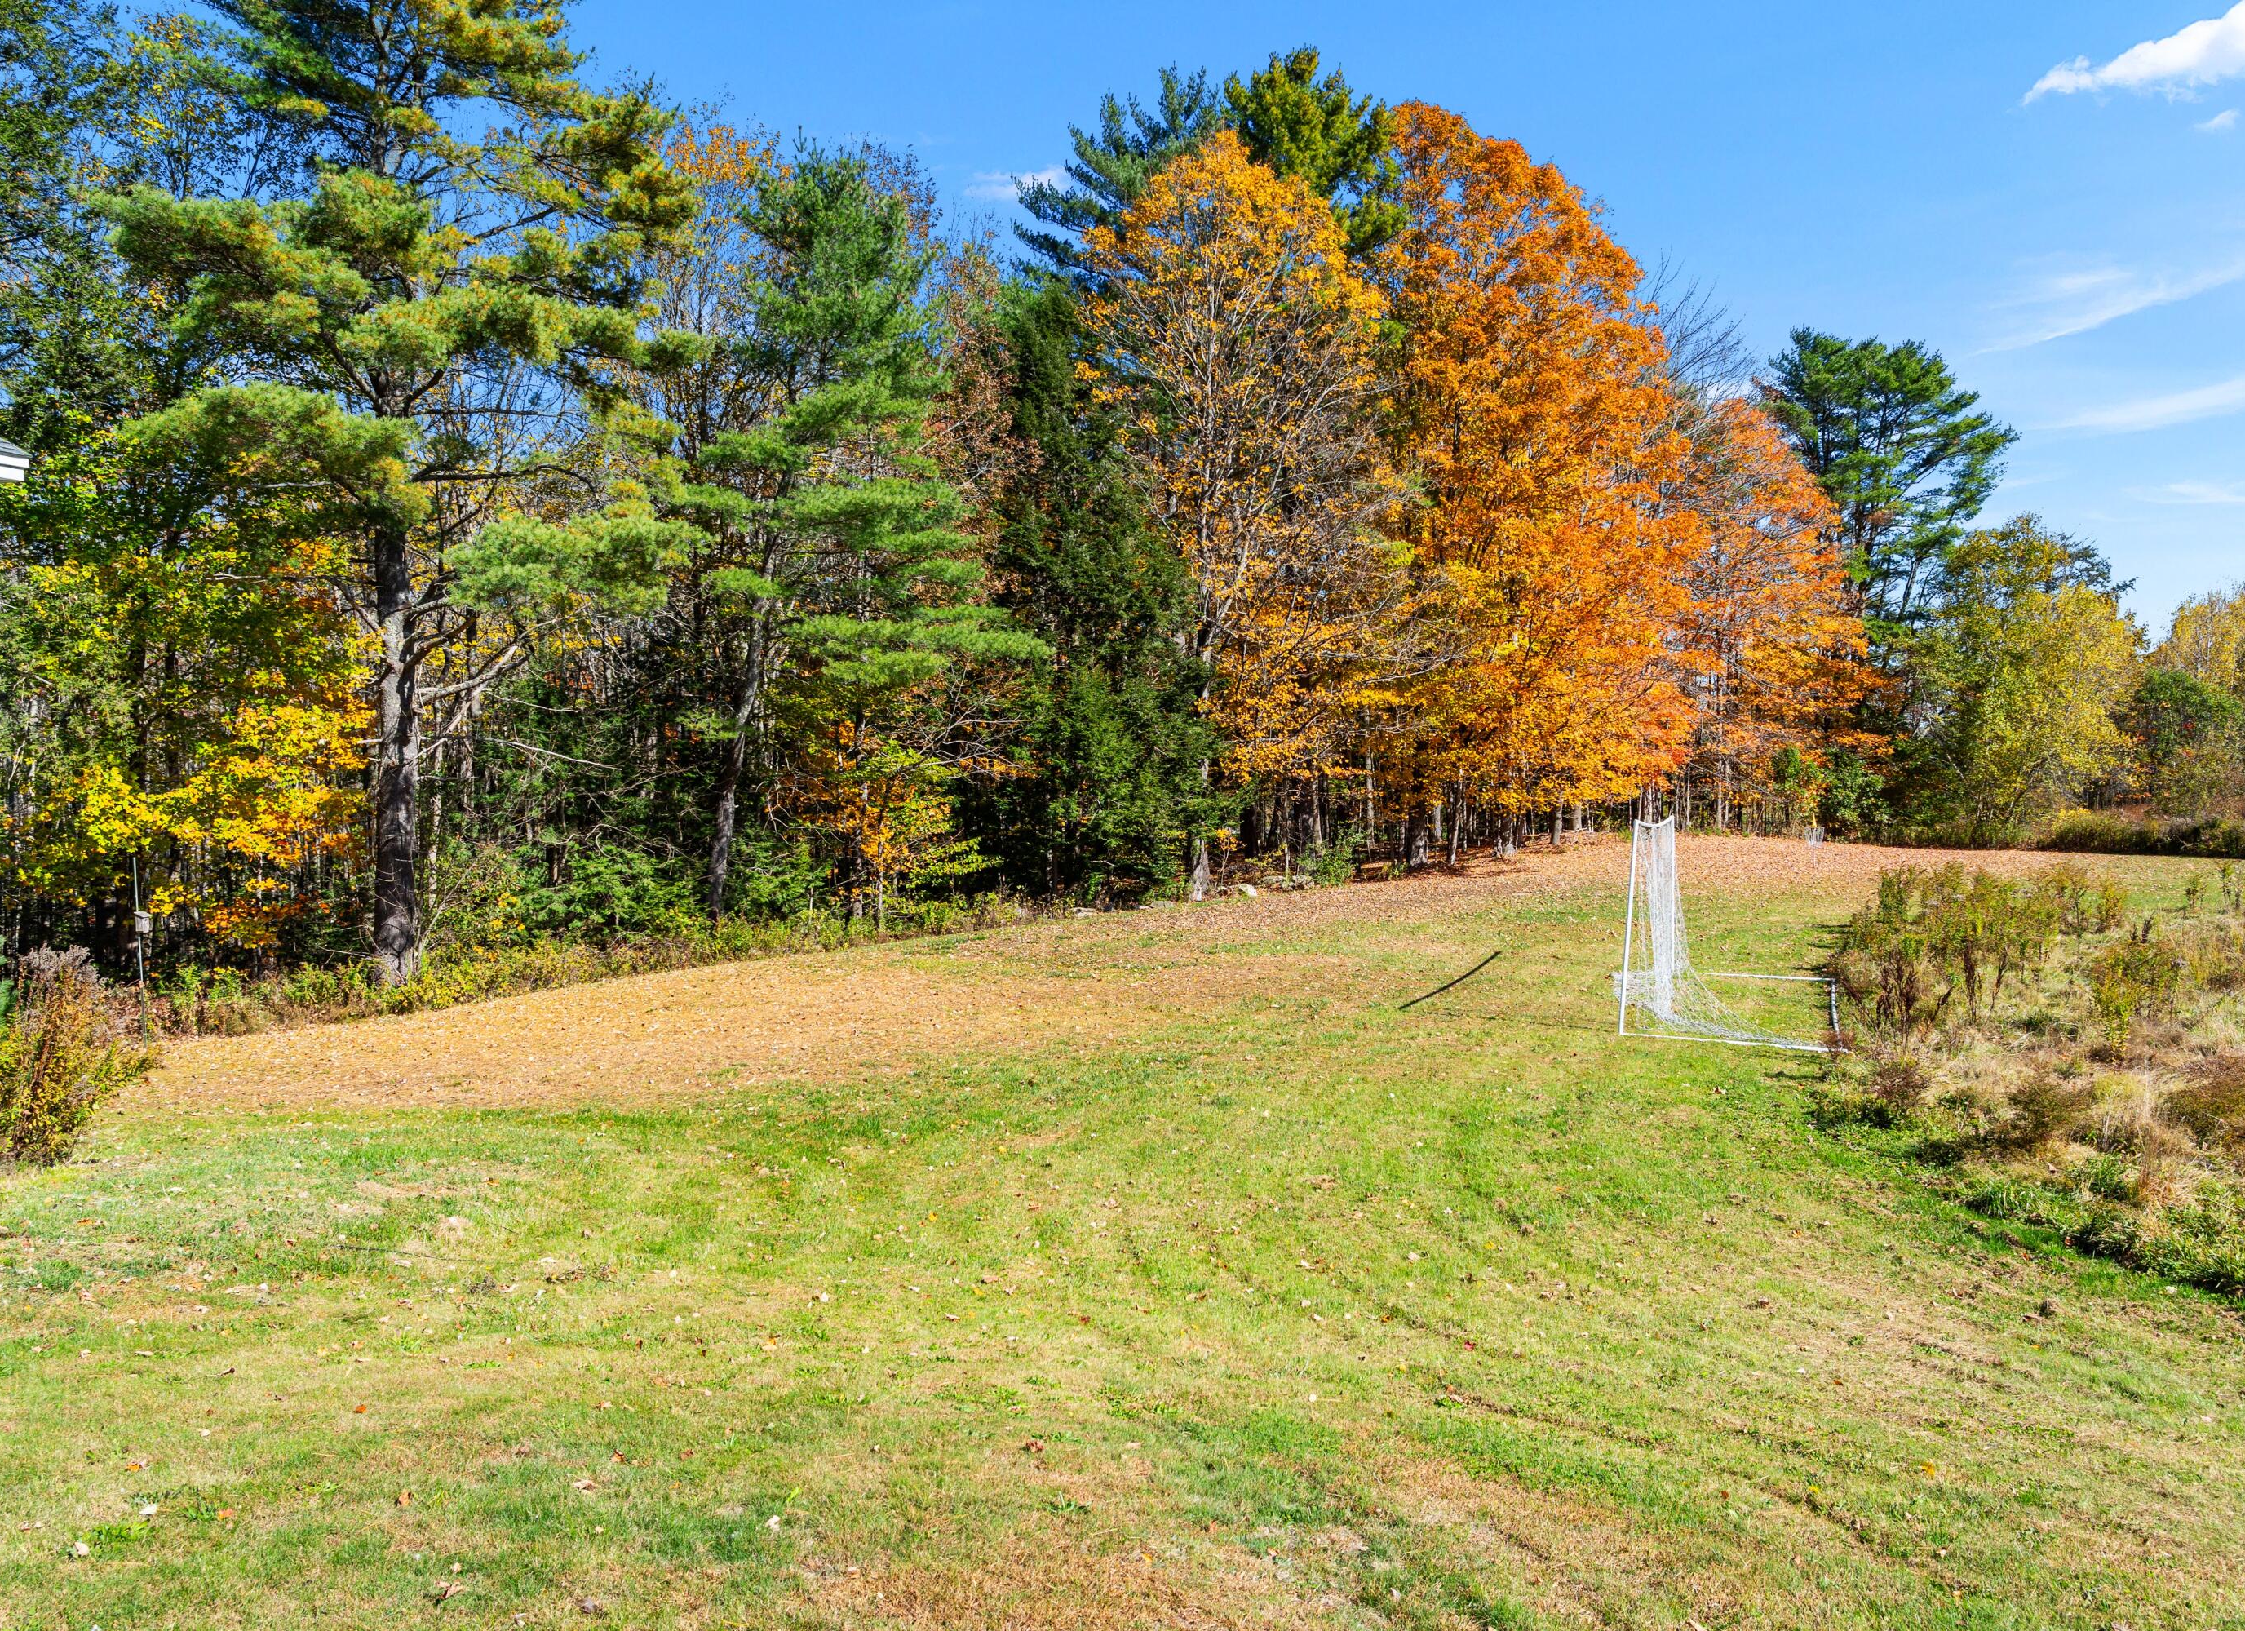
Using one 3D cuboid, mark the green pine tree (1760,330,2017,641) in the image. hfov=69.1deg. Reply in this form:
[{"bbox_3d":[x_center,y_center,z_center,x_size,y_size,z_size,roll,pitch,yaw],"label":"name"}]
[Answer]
[{"bbox_3d":[30.049,-9.073,64.000,10.100,20.000,9.500,1,2,25],"label":"green pine tree"}]

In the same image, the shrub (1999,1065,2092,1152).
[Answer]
[{"bbox_3d":[6.788,2.137,12.000,0.680,0.600,0.650,2,2,29],"label":"shrub"}]

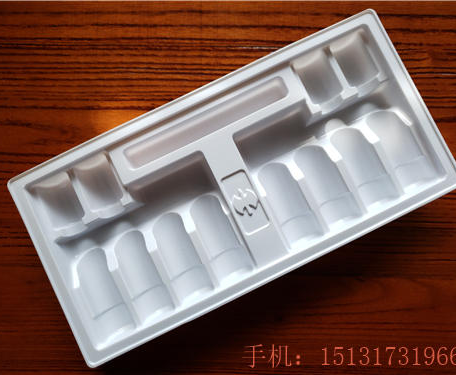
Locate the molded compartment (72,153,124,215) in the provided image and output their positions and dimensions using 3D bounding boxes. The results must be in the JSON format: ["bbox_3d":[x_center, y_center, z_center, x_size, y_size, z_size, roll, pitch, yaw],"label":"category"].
[{"bbox_3d":[-0.094,-0.004,0.279,0.026,0.020,0.034,-26,86,-1],"label":"molded compartment"}]

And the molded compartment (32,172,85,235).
[{"bbox_3d":[-0.122,0.010,0.278,0.026,0.020,0.034,-26,86,-1],"label":"molded compartment"}]

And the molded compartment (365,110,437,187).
[{"bbox_3d":[0.126,-0.027,0.278,0.026,0.020,0.061,-26,86,-1],"label":"molded compartment"}]

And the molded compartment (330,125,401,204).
[{"bbox_3d":[0.098,-0.013,0.277,0.026,0.020,0.061,-26,86,-1],"label":"molded compartment"}]

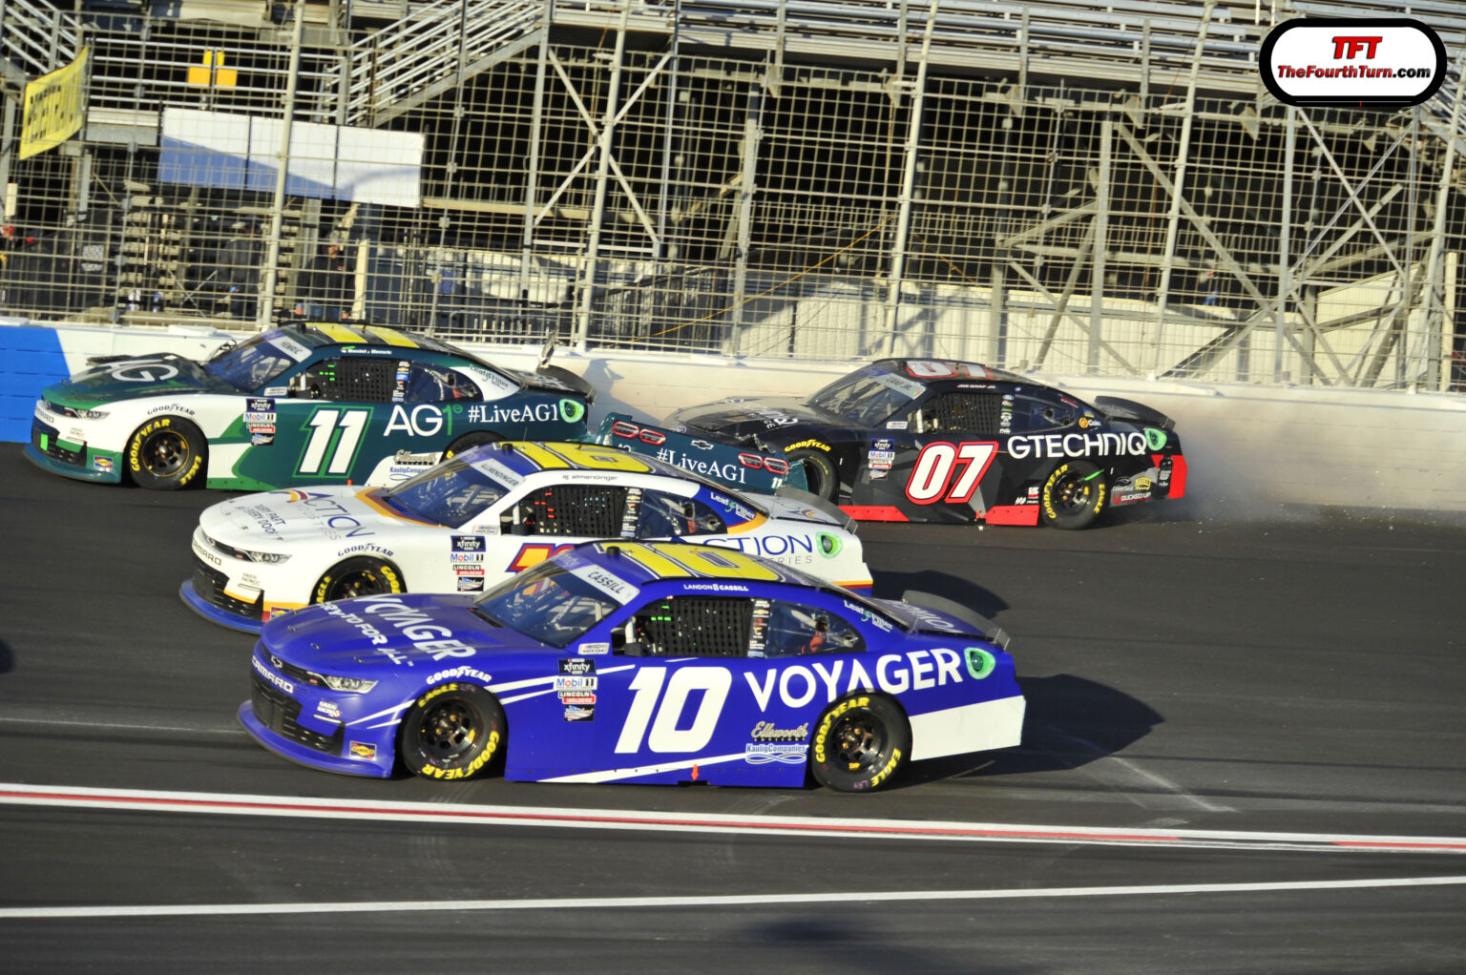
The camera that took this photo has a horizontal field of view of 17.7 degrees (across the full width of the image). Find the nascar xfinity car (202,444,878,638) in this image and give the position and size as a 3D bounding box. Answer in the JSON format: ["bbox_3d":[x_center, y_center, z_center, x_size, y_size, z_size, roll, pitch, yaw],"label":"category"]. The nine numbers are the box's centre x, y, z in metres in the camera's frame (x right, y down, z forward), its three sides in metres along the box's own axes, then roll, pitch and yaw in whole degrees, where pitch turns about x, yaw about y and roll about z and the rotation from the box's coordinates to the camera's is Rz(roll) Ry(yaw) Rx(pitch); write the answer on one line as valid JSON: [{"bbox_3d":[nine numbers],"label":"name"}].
[{"bbox_3d":[-1.548,0.384,34.380,5.010,1.310,1.940,3,9,-24],"label":"nascar xfinity car"}]

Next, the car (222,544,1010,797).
[{"bbox_3d":[-0.676,1.082,30.158,5.010,1.310,1.940,3,9,-26],"label":"car"}]

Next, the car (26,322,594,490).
[{"bbox_3d":[-3.688,-0.715,41.132,4.950,1.310,1.940,3,9,-23],"label":"car"}]

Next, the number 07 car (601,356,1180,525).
[{"bbox_3d":[1.655,-0.448,43.609,5.010,1.310,1.940,2,9,-25],"label":"number 07 car"}]

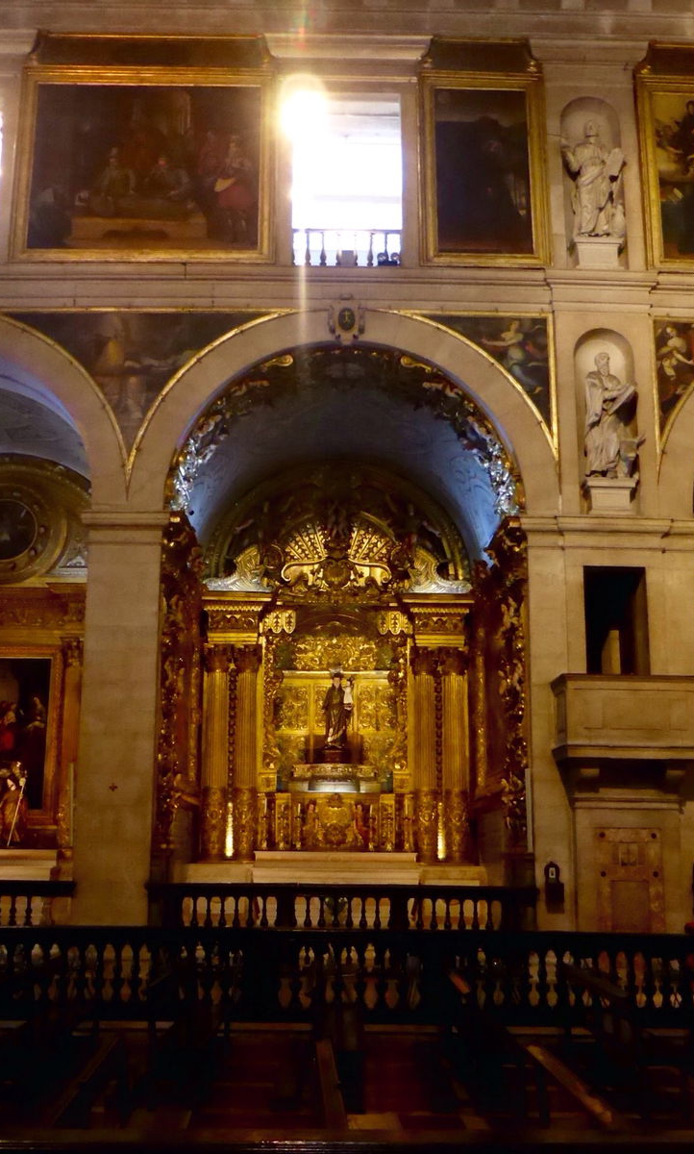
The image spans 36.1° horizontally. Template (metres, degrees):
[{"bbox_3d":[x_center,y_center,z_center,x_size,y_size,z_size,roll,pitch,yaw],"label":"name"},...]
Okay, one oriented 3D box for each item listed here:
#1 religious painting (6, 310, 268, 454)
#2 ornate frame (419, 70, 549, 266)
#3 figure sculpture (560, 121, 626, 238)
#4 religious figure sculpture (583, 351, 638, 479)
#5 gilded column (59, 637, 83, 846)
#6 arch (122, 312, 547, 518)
[{"bbox_3d":[-3.008,-2.760,15.002,3.730,2.180,0.120,1,-12,-1],"label":"religious painting"},{"bbox_3d":[2.027,-6.078,15.734,1.920,3.190,0.220,1,-12,-1],"label":"ornate frame"},{"bbox_3d":[3.614,-5.837,15.646,0.939,1.908,0.550,0,-12,-1],"label":"figure sculpture"},{"bbox_3d":[3.686,-2.285,15.090,0.770,1.880,0.600,1,-12,-1],"label":"religious figure sculpture"},{"bbox_3d":[-4.468,2.689,17.516,0.505,3.455,0.505,0,-12,-1],"label":"gilded column"},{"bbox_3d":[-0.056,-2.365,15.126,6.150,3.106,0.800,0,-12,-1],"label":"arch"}]

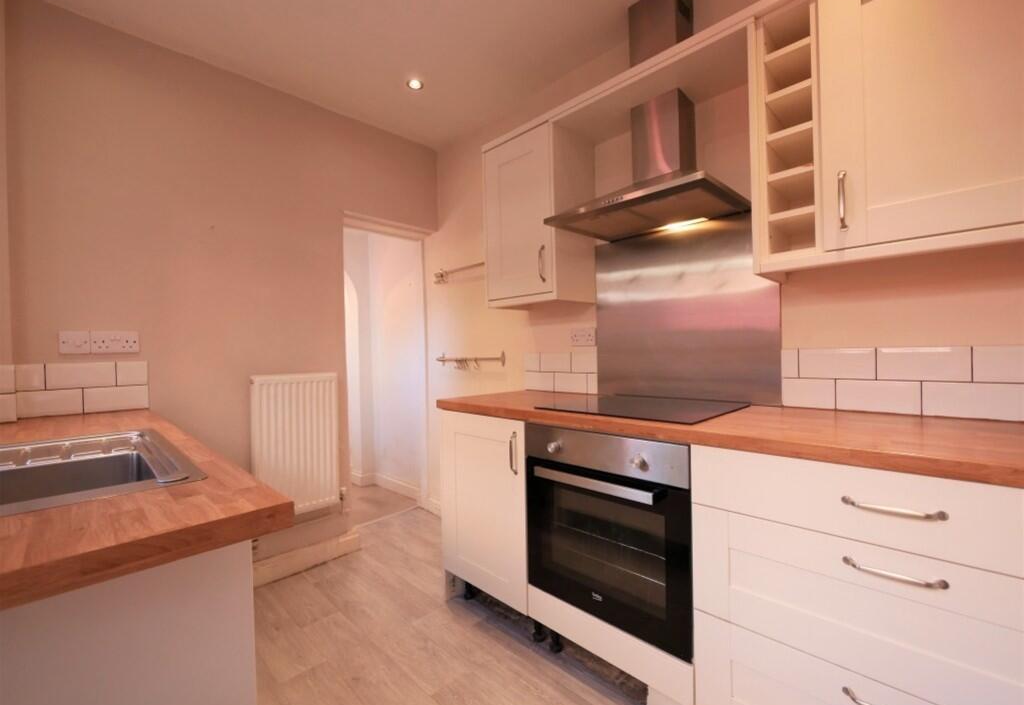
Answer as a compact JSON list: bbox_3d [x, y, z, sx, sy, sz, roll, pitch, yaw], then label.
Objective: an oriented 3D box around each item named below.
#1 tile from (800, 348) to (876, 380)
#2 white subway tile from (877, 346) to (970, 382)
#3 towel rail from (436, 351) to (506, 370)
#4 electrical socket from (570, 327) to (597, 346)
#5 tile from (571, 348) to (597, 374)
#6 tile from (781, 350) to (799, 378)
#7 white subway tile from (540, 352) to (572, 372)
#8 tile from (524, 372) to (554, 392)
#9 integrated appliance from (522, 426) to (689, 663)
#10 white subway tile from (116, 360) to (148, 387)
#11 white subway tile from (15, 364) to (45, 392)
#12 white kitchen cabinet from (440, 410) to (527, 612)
[{"bbox_3d":[1.067,0.037,1.365,0.199,0.101,0.009,-1,0,44],"label":"tile"},{"bbox_3d":[1.211,0.034,1.224,0.198,0.101,0.009,-1,0,44],"label":"white subway tile"},{"bbox_3d":[-0.267,0.047,2.576,0.578,0.099,0.066,-1,0,43],"label":"towel rail"},{"bbox_3d":[0.358,-0.074,2.048,0.145,0.087,0.011,-1,0,44],"label":"electrical socket"},{"bbox_3d":[0.360,0.051,2.053,0.152,0.101,0.009,-1,0,44],"label":"tile"},{"bbox_3d":[0.980,0.040,1.457,0.049,0.100,0.010,-1,0,43],"label":"tile"},{"bbox_3d":[0.231,0.053,2.178,0.201,0.101,0.009,-1,0,44],"label":"white subway tile"},{"bbox_3d":[0.154,0.157,2.255,0.204,0.100,0.009,-1,0,44],"label":"tile"},{"bbox_3d":[0.444,0.550,1.507,0.595,0.594,0.560,-1,0,44],"label":"integrated appliance"},{"bbox_3d":[-1.634,0.092,1.785,0.095,0.100,0.010,-1,0,-43],"label":"white subway tile"},{"bbox_3d":[-1.843,0.098,1.587,0.073,0.100,0.010,-1,0,-43],"label":"white subway tile"},{"bbox_3d":[0.071,0.643,1.919,0.499,0.793,0.575,-1,0,43],"label":"white kitchen cabinet"}]

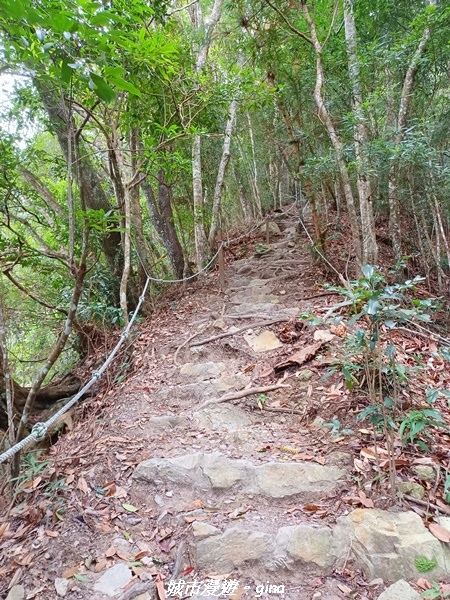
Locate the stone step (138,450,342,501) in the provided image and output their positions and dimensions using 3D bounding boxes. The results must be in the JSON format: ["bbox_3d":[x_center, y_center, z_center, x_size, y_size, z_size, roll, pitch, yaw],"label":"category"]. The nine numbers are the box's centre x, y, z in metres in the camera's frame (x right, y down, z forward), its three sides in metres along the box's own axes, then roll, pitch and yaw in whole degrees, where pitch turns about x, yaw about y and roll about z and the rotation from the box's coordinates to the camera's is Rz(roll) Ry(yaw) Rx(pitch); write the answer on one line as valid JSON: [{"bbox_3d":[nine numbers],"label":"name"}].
[{"bbox_3d":[0.076,0.925,2.270,1.070,0.170,0.280,0,2,5],"label":"stone step"}]

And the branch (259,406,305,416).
[{"bbox_3d":[0.347,0.671,2.607,0.259,0.030,0.045,4,18,14],"label":"branch"}]

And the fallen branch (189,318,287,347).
[{"bbox_3d":[0.166,0.294,4.025,1.098,0.060,0.090,-12,20,-30],"label":"fallen branch"}]

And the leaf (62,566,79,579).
[{"bbox_3d":[-0.573,1.014,1.612,0.066,0.013,0.033,-15,23,-39],"label":"leaf"}]

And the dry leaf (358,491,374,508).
[{"bbox_3d":[0.603,0.849,1.845,0.042,0.018,0.088,-16,38,-21],"label":"dry leaf"}]

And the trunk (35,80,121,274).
[{"bbox_3d":[-1.995,-1.668,5.900,0.380,2.750,0.380,-23,0,0],"label":"trunk"}]

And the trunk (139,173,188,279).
[{"bbox_3d":[-0.824,-1.046,6.000,0.380,1.550,0.320,-16,3,1],"label":"trunk"}]

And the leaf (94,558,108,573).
[{"bbox_3d":[-0.464,1.004,1.640,0.033,0.014,0.063,12,21,32],"label":"leaf"}]

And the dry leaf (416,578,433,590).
[{"bbox_3d":[0.746,1.064,1.620,0.056,0.015,0.040,-3,17,-11],"label":"dry leaf"}]

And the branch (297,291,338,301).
[{"bbox_3d":[1.148,-0.053,5.300,0.576,0.040,0.060,-10,19,-20],"label":"branch"}]

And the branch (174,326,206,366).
[{"bbox_3d":[-0.286,0.397,3.800,0.160,0.080,0.601,6,28,20],"label":"branch"}]

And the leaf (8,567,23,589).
[{"bbox_3d":[-0.769,1.021,1.591,0.030,0.012,0.080,2,18,6],"label":"leaf"}]

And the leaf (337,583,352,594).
[{"bbox_3d":[0.451,1.077,1.620,0.030,0.012,0.060,-14,8,-39],"label":"leaf"}]

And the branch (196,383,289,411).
[{"bbox_3d":[0.123,0.602,2.744,0.670,0.065,0.100,-8,19,-23],"label":"branch"}]

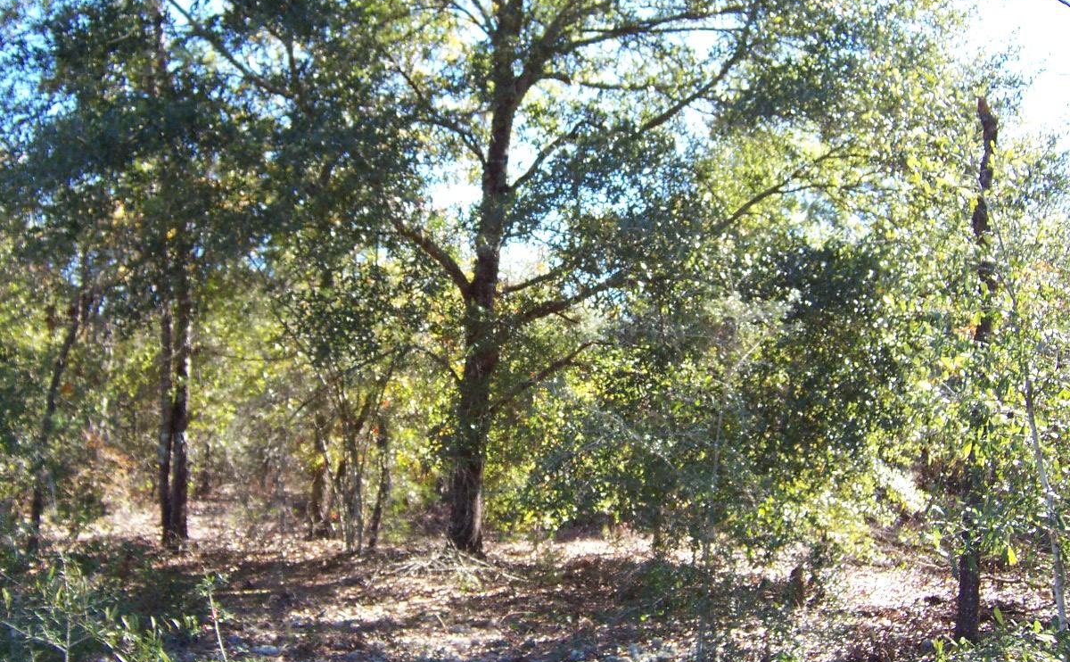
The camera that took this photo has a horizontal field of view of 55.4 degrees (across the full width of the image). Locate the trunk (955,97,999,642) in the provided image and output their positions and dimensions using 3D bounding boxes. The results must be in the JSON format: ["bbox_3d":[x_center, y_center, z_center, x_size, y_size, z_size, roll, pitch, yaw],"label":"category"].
[{"bbox_3d":[3.574,0.235,8.253,0.300,4.360,0.250,0,-6,0],"label":"trunk"}]

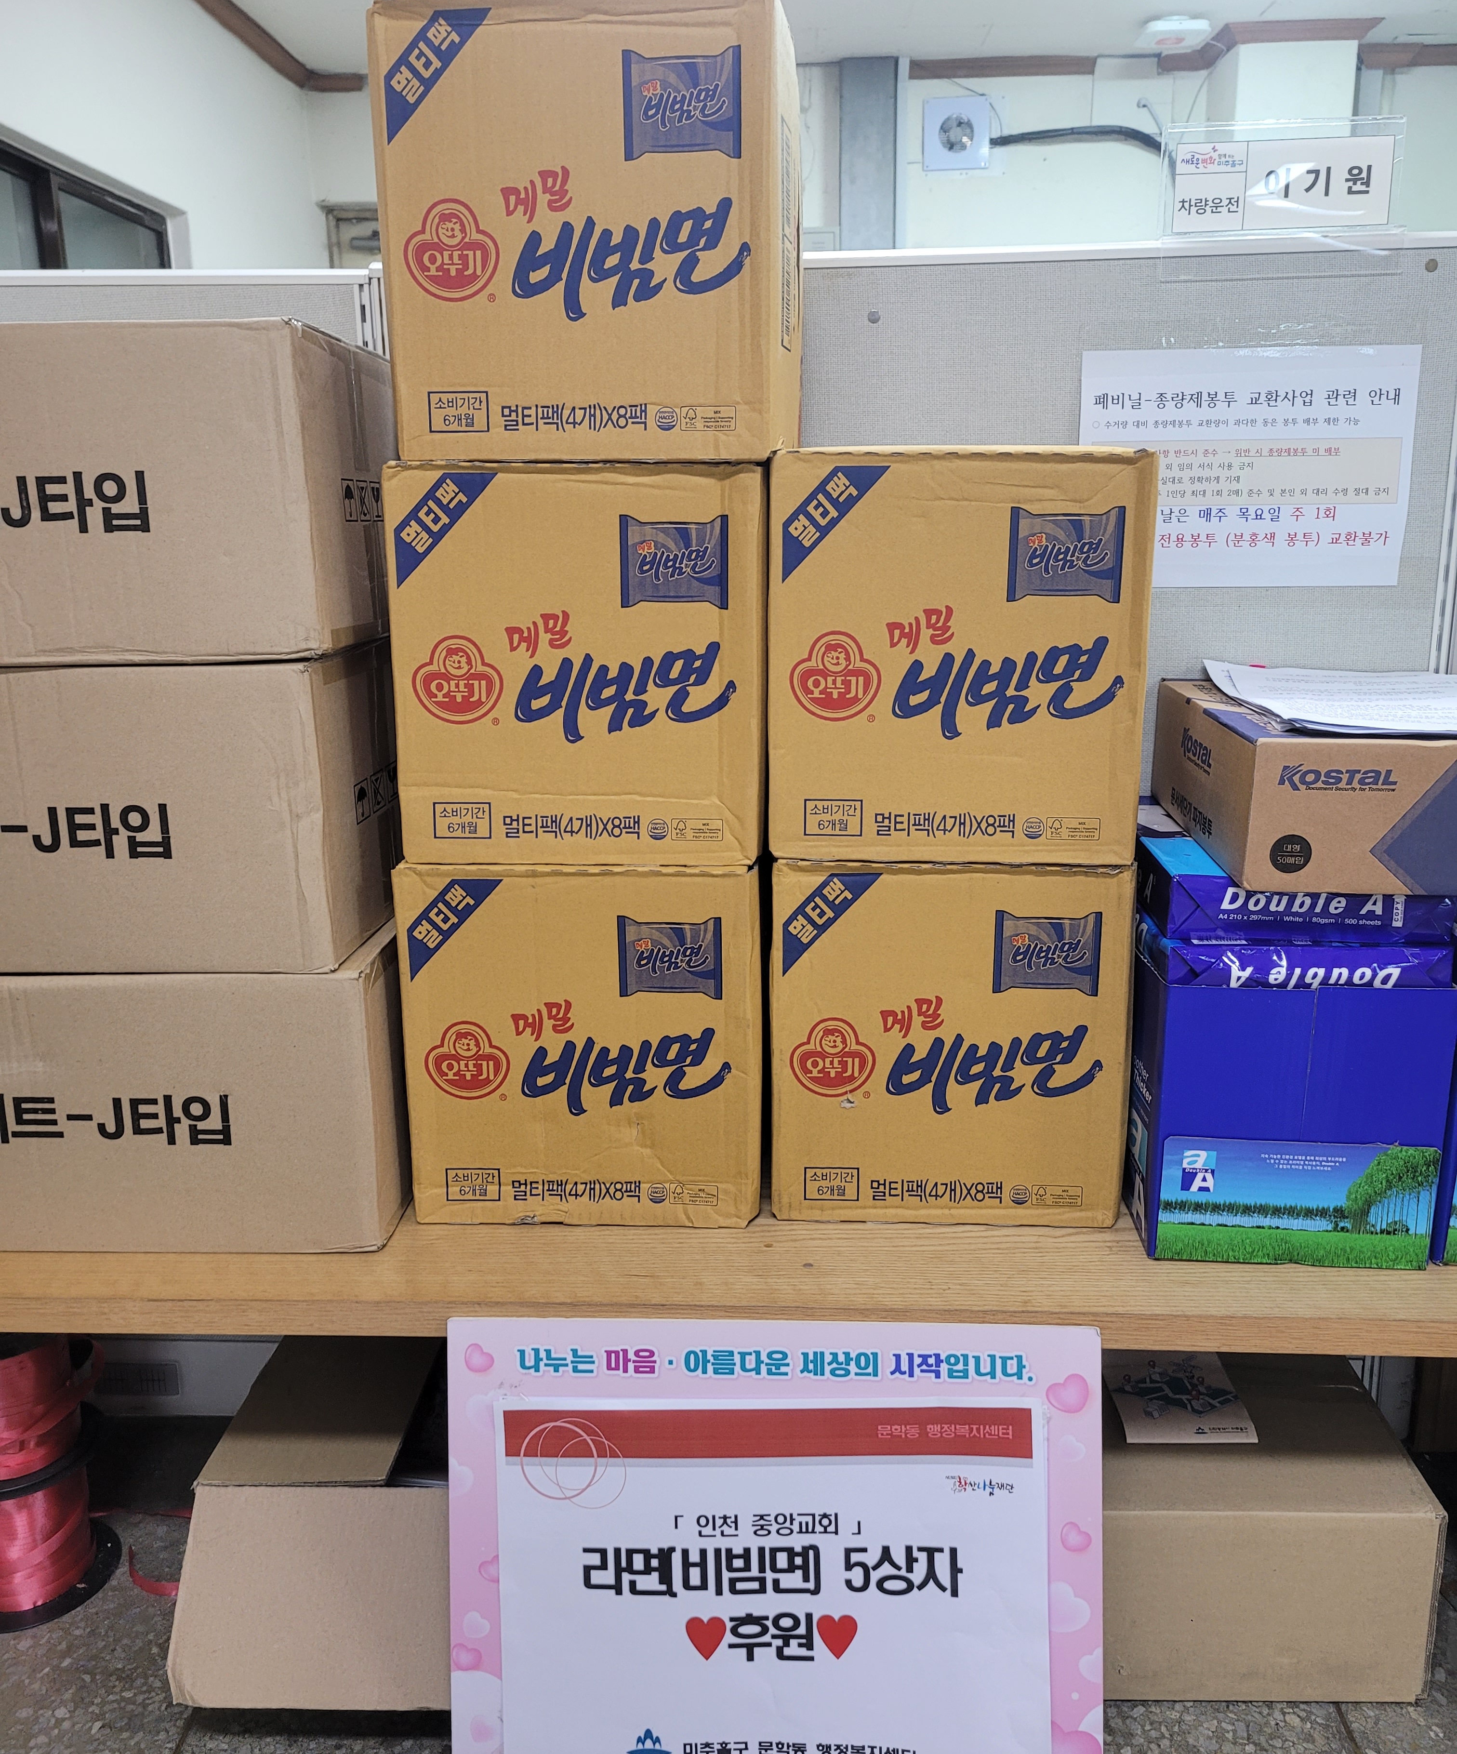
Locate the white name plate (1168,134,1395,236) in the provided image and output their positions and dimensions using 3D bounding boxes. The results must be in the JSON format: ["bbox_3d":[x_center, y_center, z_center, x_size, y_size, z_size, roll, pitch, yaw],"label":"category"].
[{"bbox_3d":[0.485,-0.606,1.277,0.184,0.072,0.005,1,13,6],"label":"white name plate"}]

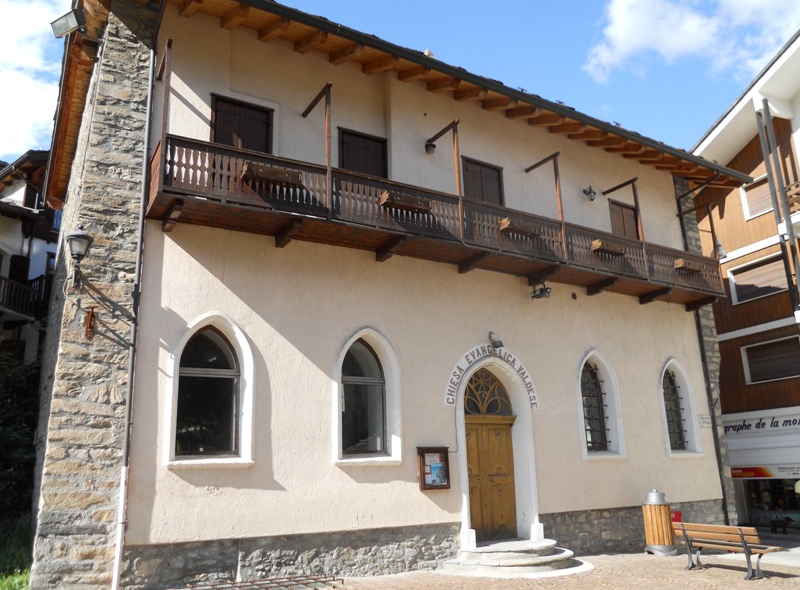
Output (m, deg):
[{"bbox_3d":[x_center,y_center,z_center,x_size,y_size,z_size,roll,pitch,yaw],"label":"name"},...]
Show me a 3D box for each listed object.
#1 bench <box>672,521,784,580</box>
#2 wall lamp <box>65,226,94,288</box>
[{"bbox_3d":[5.272,4.127,10.513,0.620,0.760,1.750,4,-16,-20],"label":"bench"},{"bbox_3d":[-4.386,-0.551,8.865,0.349,0.883,0.450,7,-18,-31],"label":"wall lamp"}]

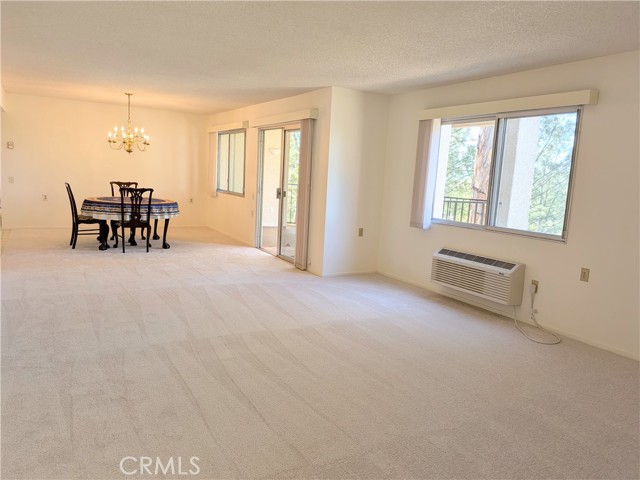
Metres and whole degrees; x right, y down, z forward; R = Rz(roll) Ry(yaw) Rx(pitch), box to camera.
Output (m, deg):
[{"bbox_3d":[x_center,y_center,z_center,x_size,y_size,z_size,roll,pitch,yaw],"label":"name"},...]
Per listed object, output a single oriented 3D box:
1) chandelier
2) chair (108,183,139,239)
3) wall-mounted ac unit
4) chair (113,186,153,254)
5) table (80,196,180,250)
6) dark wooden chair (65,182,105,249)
[{"bbox_3d":[-3.070,-1.871,7.159,0.622,0.931,0.622,-1,10,-26],"label":"chandelier"},{"bbox_3d":[-3.513,-0.523,8.039,0.532,0.980,0.571,-1,10,-26],"label":"chair"},{"bbox_3d":[1.656,0.376,4.801,0.205,0.410,1.055,-3,10,-32],"label":"wall-mounted ac unit"},{"bbox_3d":[-2.906,-0.325,6.949,0.532,0.980,0.571,-1,10,-26],"label":"chair"},{"bbox_3d":[-3.161,-0.293,7.454,1.438,0.739,1.438,-1,10,-26],"label":"table"},{"bbox_3d":[-3.700,-0.383,7.073,0.571,0.980,0.532,-4,11,-39],"label":"dark wooden chair"}]

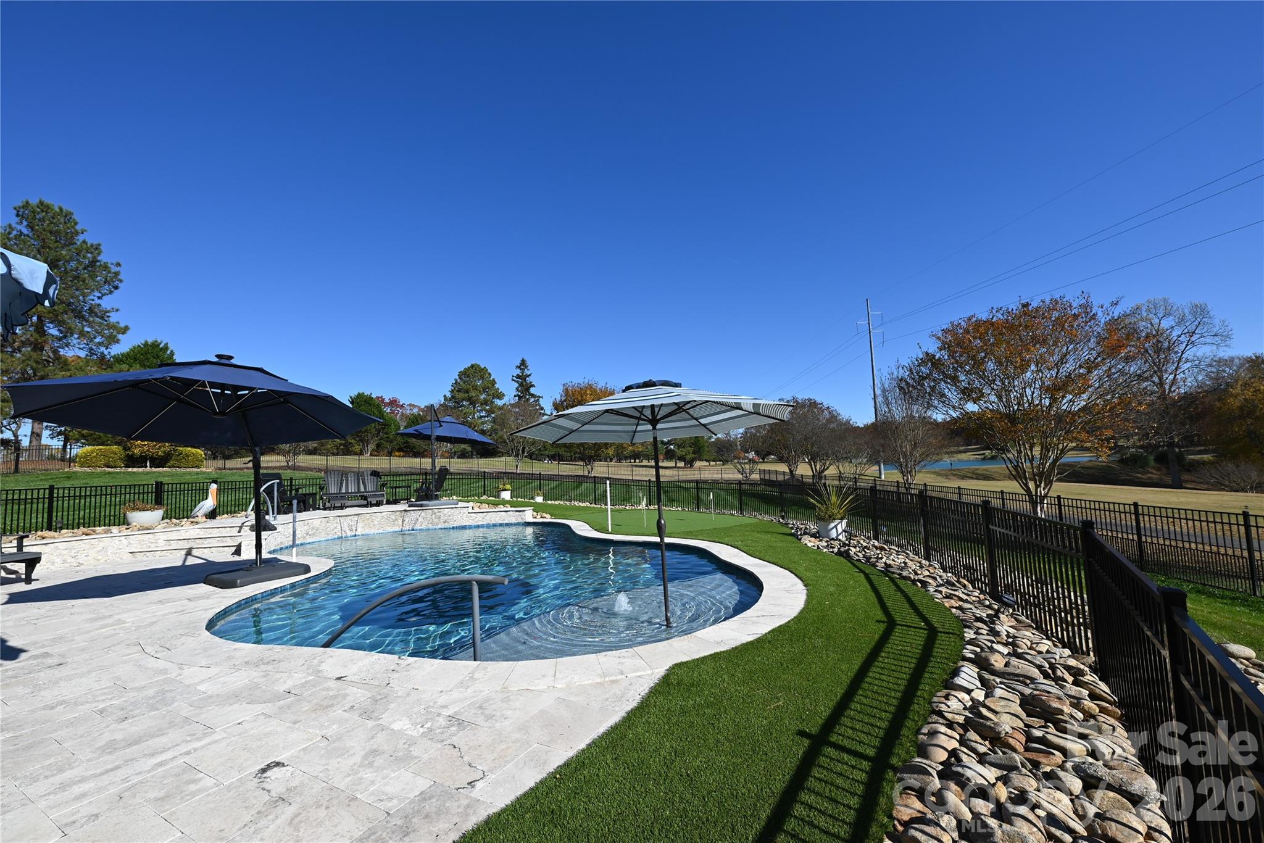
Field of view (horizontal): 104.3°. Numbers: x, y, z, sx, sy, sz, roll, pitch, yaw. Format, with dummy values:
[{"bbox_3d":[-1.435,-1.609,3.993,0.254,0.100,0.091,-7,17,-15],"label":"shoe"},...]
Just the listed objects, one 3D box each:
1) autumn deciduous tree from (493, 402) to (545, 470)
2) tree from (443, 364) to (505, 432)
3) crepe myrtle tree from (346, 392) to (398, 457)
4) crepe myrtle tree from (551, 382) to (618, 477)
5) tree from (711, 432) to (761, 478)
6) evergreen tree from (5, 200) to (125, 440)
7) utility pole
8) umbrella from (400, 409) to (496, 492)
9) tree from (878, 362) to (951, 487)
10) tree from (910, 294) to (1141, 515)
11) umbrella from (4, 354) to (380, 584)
[{"bbox_3d":[-8.371,1.104,36.027,3.750,5.360,3.750,-2,-5,0],"label":"autumn deciduous tree"},{"bbox_3d":[-30.780,-2.284,95.770,11.400,18.190,11.400,-2,-5,0],"label":"tree"},{"bbox_3d":[-28.350,0.250,53.120,5.400,7.100,5.400,-2,-5,0],"label":"crepe myrtle tree"},{"bbox_3d":[-3.370,0.490,38.240,5.600,7.500,5.600,-2,-5,0],"label":"crepe myrtle tree"},{"bbox_3d":[8.166,2.650,38.666,3.800,3.910,3.800,-2,-5,0],"label":"tree"},{"bbox_3d":[-44.237,-7.065,36.843,9.500,19.930,9.500,-2,-5,0],"label":"evergreen tree"},{"bbox_3d":[32.188,-4.532,65.030,0.700,24.330,0.700,-2,-5,0],"label":"utility pole"},{"bbox_3d":[-5.220,1.005,13.800,2.850,2.500,3.000,-2,-5,0],"label":"umbrella"},{"bbox_3d":[11.090,0.520,19.460,2.900,5.800,2.900,-2,-5,0],"label":"tree"},{"bbox_3d":[10.580,-0.220,13.330,5.000,6.400,5.000,-2,-5,0],"label":"tree"},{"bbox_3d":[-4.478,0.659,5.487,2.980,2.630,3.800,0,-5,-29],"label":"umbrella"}]

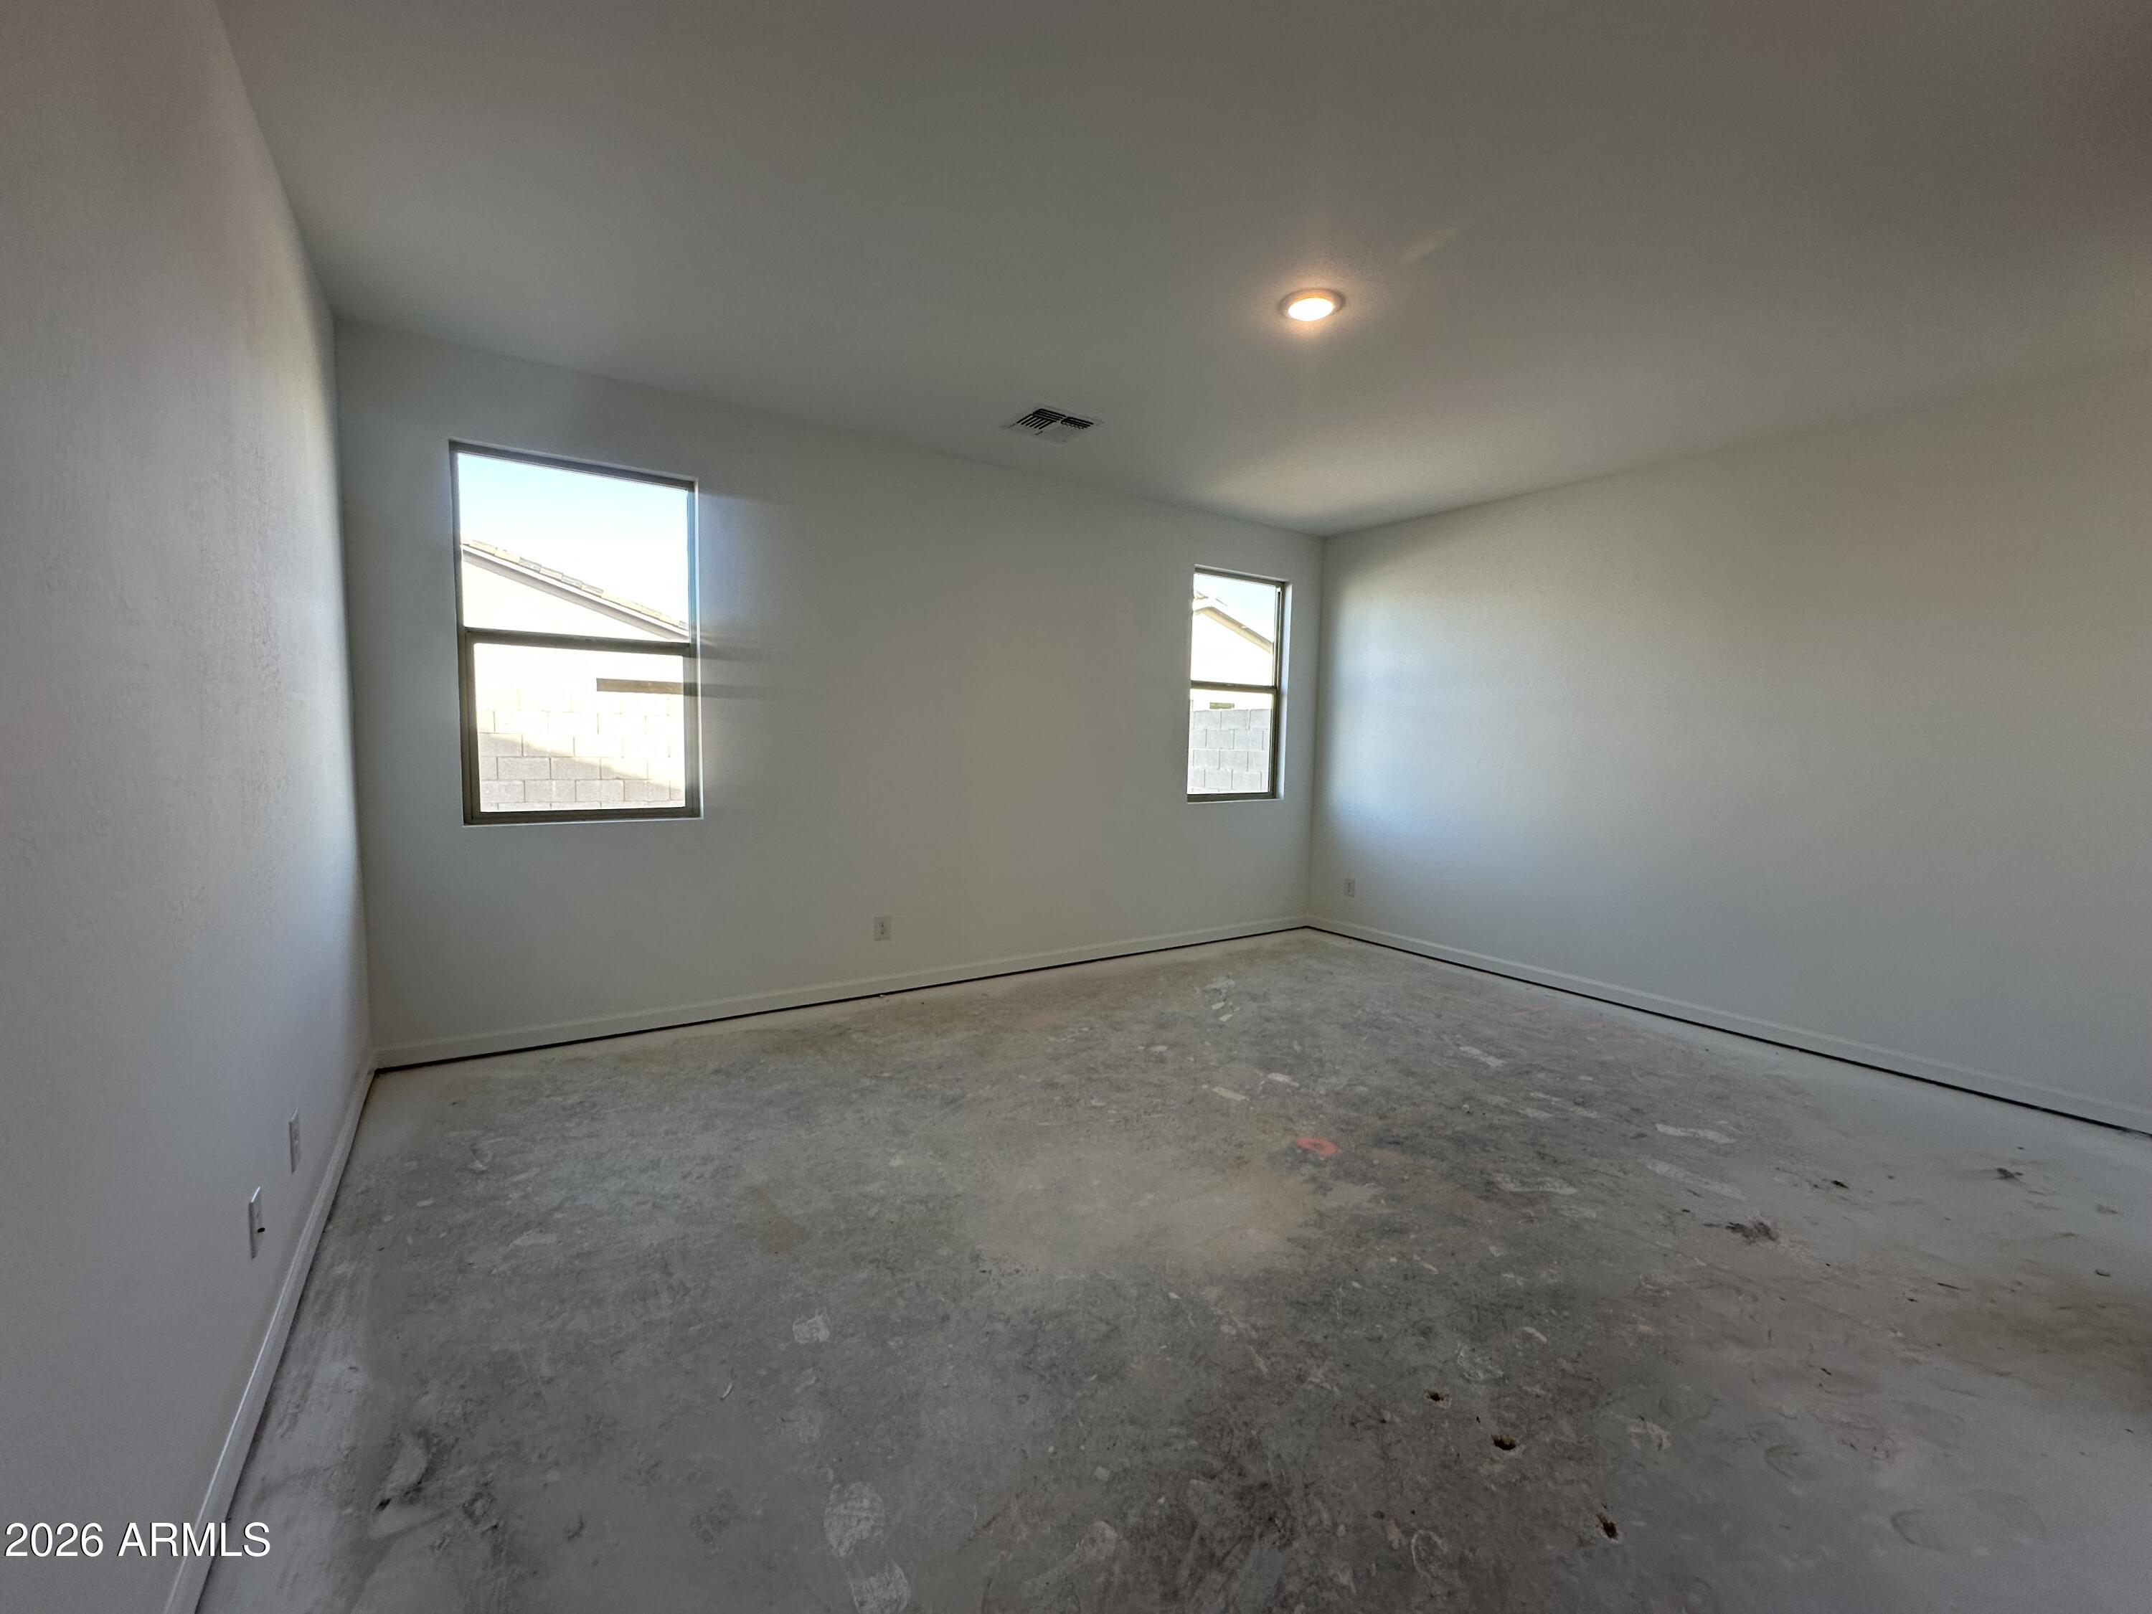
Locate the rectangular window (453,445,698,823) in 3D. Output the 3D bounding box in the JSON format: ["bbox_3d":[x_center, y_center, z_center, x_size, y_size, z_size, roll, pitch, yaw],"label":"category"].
[{"bbox_3d":[-2.077,-0.680,3.683,0.880,1.480,0.100,-2,6,-34],"label":"rectangular window"}]

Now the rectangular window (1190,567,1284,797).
[{"bbox_3d":[1.069,-0.779,5.810,0.880,1.480,0.100,-2,6,-34],"label":"rectangular window"}]

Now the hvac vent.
[{"bbox_3d":[-0.108,-1.755,4.024,0.360,0.025,0.360,-2,6,-34],"label":"hvac vent"}]

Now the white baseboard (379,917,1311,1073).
[{"bbox_3d":[-0.507,0.899,4.841,5.329,0.088,0.016,-2,6,-34],"label":"white baseboard"}]

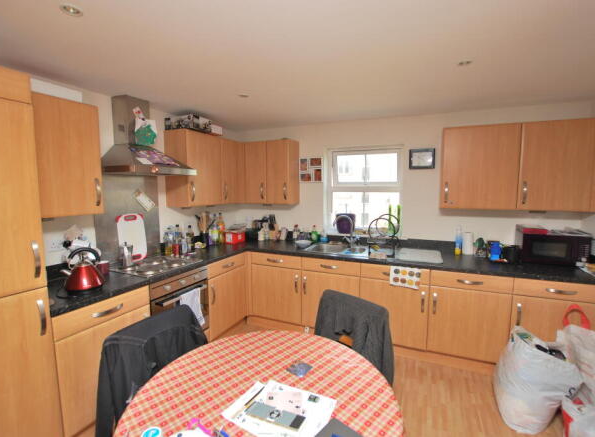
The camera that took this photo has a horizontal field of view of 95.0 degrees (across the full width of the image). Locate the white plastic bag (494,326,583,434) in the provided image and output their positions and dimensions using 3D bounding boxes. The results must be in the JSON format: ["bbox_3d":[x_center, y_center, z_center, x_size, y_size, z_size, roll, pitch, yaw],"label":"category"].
[{"bbox_3d":[1.594,1.058,1.813,0.380,0.585,0.420,-5,7,-43],"label":"white plastic bag"}]

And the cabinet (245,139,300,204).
[{"bbox_3d":[-0.303,-0.524,3.304,0.591,0.709,0.306,2,5,23],"label":"cabinet"}]

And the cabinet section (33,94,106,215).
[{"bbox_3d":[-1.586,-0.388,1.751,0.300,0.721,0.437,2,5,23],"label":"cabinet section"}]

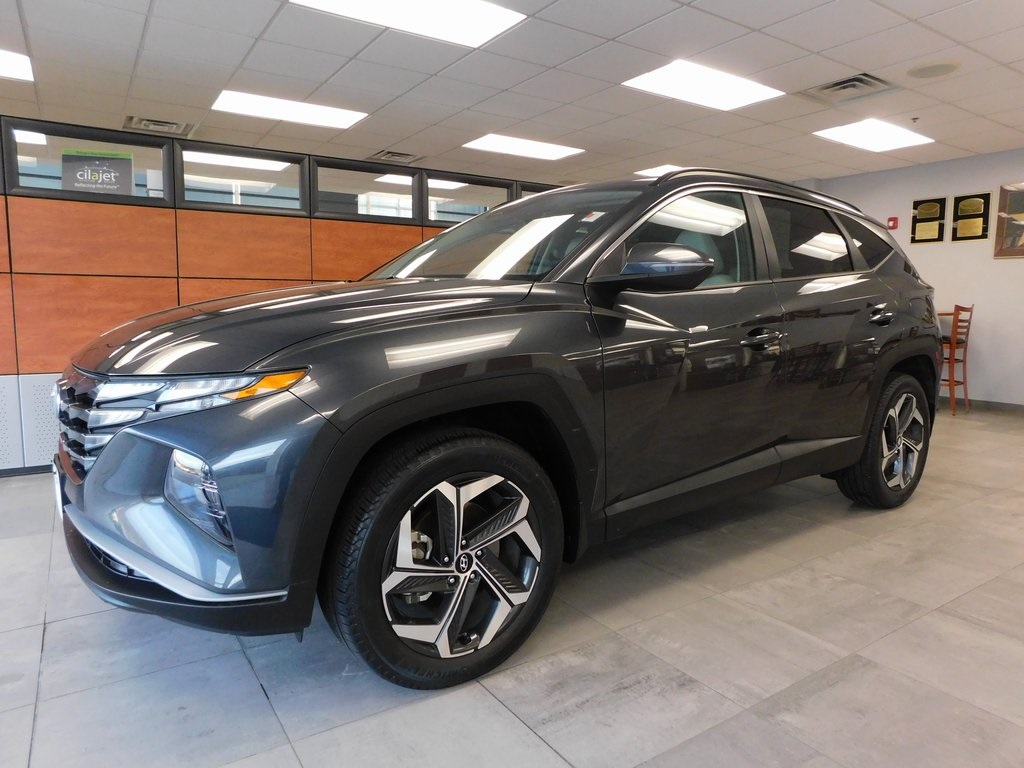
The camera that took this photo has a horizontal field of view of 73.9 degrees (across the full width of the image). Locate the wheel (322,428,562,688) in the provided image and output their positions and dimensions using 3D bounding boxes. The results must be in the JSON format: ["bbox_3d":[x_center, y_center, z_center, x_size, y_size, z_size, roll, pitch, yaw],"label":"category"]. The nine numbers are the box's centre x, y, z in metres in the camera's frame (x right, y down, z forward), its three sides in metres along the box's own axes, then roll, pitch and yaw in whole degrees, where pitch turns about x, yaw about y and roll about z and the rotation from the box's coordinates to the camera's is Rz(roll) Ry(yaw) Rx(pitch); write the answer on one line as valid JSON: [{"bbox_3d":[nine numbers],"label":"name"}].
[{"bbox_3d":[-0.180,0.483,1.931,0.730,0.730,0.235,-4,8,-35],"label":"wheel"}]

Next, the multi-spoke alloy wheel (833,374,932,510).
[{"bbox_3d":[1.980,0.297,3.617,0.730,0.730,0.235,-5,8,-38],"label":"multi-spoke alloy wheel"}]

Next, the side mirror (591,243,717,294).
[{"bbox_3d":[0.456,-0.365,2.157,0.260,0.180,0.250,-5,8,-38],"label":"side mirror"}]

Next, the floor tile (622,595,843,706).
[{"bbox_3d":[0.695,0.820,2.149,0.520,0.010,0.520,-4,8,-34],"label":"floor tile"}]

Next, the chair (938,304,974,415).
[{"bbox_3d":[4.360,-0.250,6.900,0.420,1.080,0.460,-4,8,-36],"label":"chair"}]

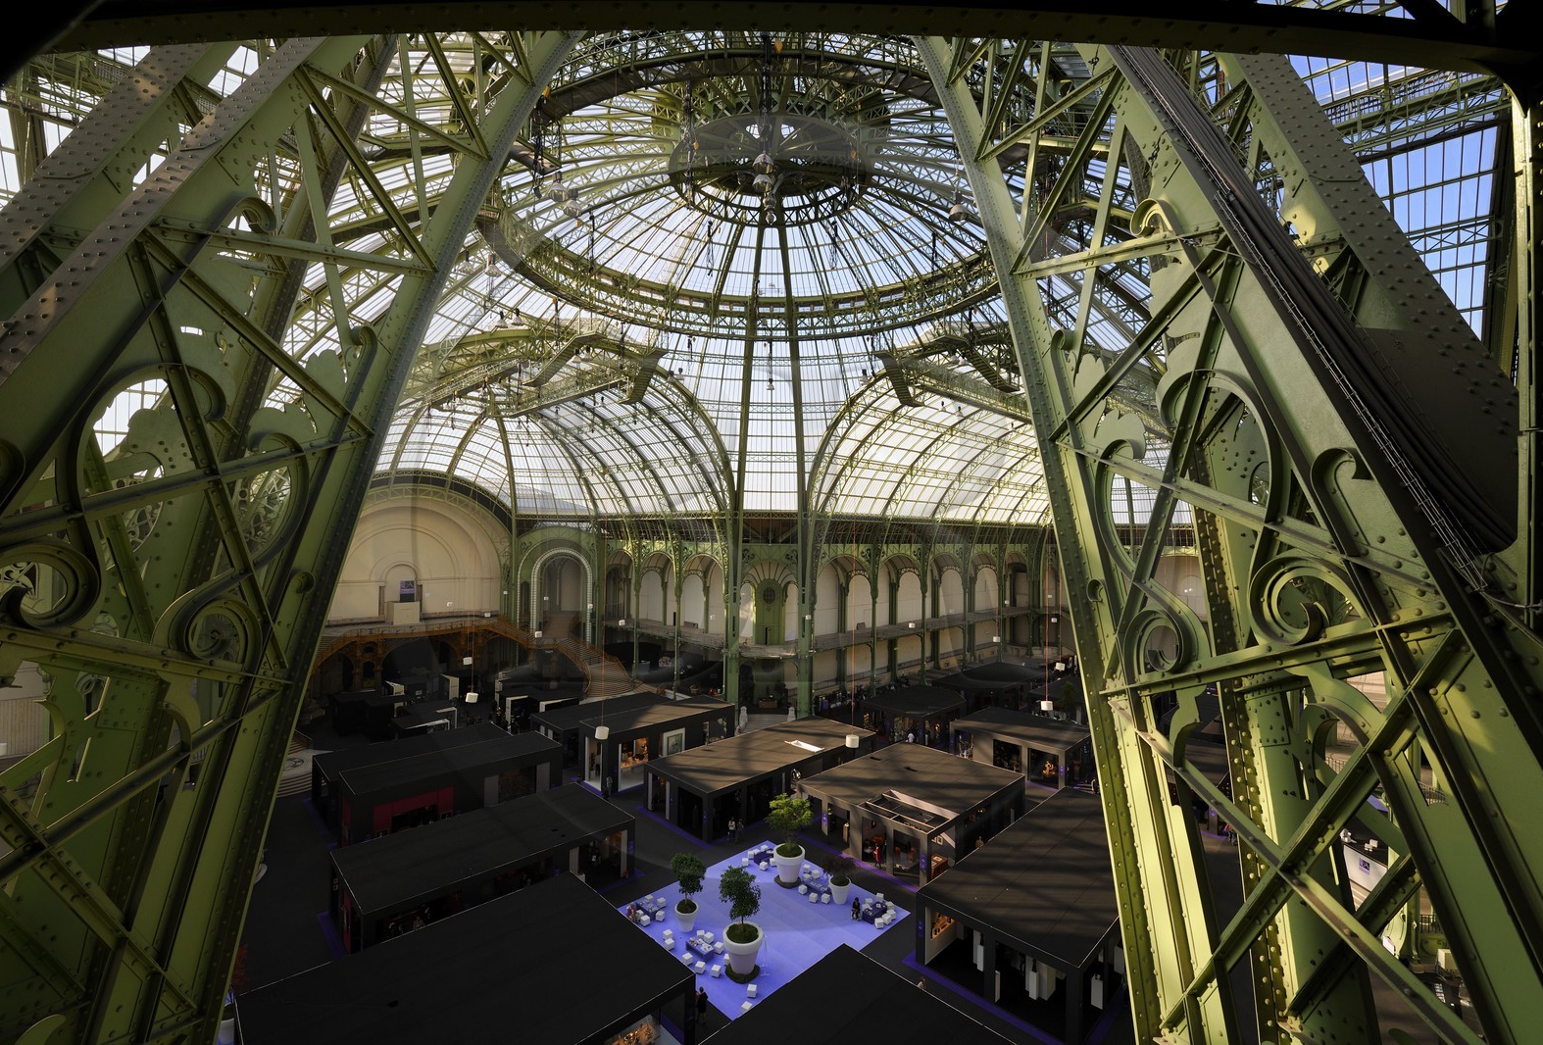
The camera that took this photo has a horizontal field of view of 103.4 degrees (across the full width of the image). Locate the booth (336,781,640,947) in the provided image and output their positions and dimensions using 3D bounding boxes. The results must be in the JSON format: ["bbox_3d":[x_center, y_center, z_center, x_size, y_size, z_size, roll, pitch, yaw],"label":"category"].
[{"bbox_3d":[-19.136,23.374,41.778,16.780,3.970,9.120,3,-3,-45],"label":"booth"}]

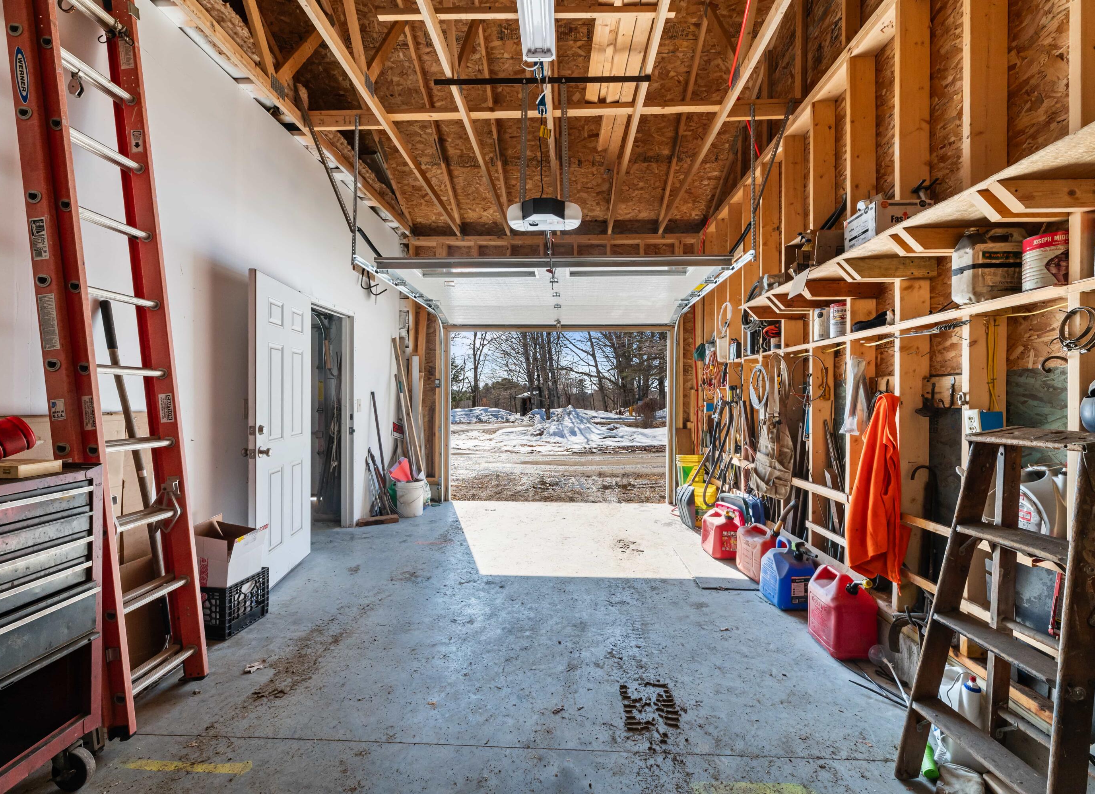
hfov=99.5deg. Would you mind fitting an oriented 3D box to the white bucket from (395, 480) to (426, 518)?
[{"bbox_3d":[-1.471,1.073,4.980,0.305,0.365,0.305,0,1,-2],"label":"white bucket"}]

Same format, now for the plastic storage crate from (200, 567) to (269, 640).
[{"bbox_3d":[-1.823,1.142,2.617,0.310,0.280,0.310,0,1,9],"label":"plastic storage crate"}]

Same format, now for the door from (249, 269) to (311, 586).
[{"bbox_3d":[-1.871,0.233,3.297,0.055,2.040,0.885,0,1,-7],"label":"door"}]

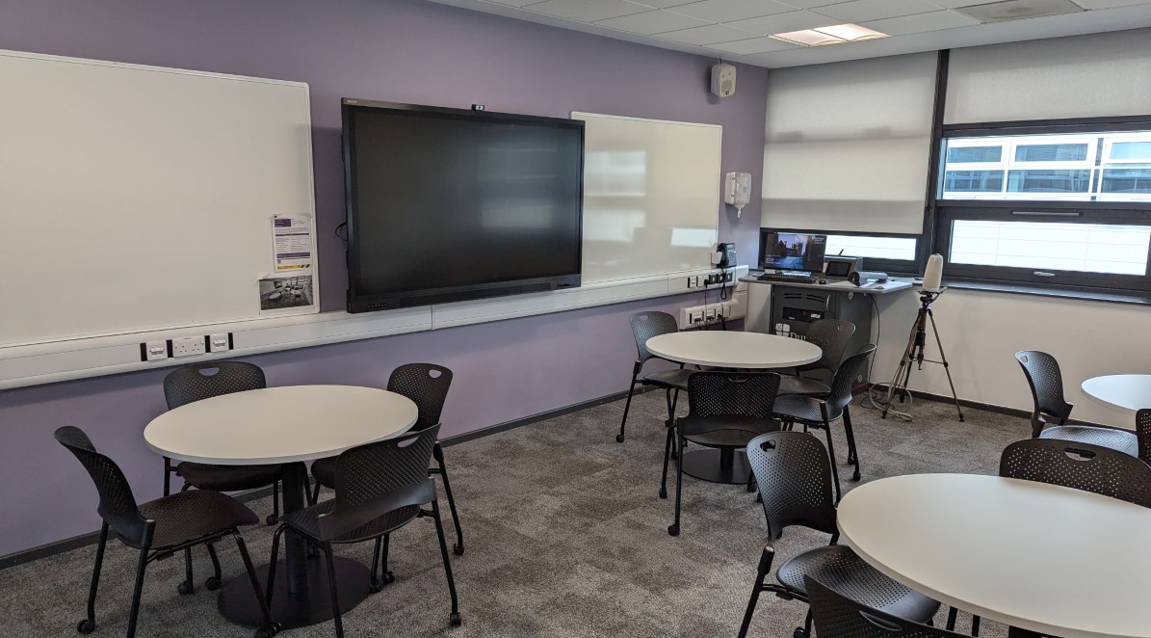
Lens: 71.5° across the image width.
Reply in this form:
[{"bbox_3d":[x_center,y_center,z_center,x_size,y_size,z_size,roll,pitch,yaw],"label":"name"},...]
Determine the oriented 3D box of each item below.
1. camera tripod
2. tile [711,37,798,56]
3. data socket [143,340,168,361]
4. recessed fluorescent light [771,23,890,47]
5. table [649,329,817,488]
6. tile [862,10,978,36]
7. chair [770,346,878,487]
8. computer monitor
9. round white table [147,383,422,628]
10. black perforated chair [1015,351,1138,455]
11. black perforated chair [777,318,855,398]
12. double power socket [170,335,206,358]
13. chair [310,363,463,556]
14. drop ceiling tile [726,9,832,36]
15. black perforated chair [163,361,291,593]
[{"bbox_3d":[2.388,0.241,5.666,0.500,0.910,0.550,-4,10,-23],"label":"camera tripod"},{"bbox_3d":[1.350,-2.056,6.013,0.600,0.020,0.600,9,13,44],"label":"tile"},{"bbox_3d":[-1.941,0.147,3.705,0.018,0.086,0.087,9,13,44],"label":"data socket"},{"bbox_3d":[1.783,-2.012,5.601,0.600,0.080,0.600,9,13,44],"label":"recessed fluorescent light"},{"bbox_3d":[0.919,0.520,4.753,1.000,0.740,1.000,0,9,0],"label":"table"},{"bbox_3d":[2.205,-1.915,5.178,0.600,0.025,0.566,10,13,44],"label":"tile"},{"bbox_3d":[1.278,0.510,4.295,0.570,0.820,0.540,5,11,29],"label":"chair"},{"bbox_3d":[1.849,-0.557,6.712,0.520,0.315,0.090,8,12,37],"label":"computer monitor"},{"bbox_3d":[-1.142,0.748,3.234,1.000,0.737,1.000,1,9,0],"label":"round white table"},{"bbox_3d":[2.385,0.590,3.807,0.540,0.820,0.570,-9,13,-43],"label":"black perforated chair"},{"bbox_3d":[1.401,0.437,4.975,0.590,0.826,0.530,-2,10,-16],"label":"black perforated chair"},{"bbox_3d":[-1.841,0.131,3.806,0.018,0.086,0.146,9,13,44],"label":"double power socket"},{"bbox_3d":[-0.832,0.652,3.555,0.530,0.826,0.590,8,12,40],"label":"chair"},{"bbox_3d":[1.358,-1.919,5.176,0.600,0.020,0.600,9,13,44],"label":"drop ceiling tile"},{"bbox_3d":[-1.477,0.643,3.448,0.530,0.836,0.560,-8,12,-40],"label":"black perforated chair"}]

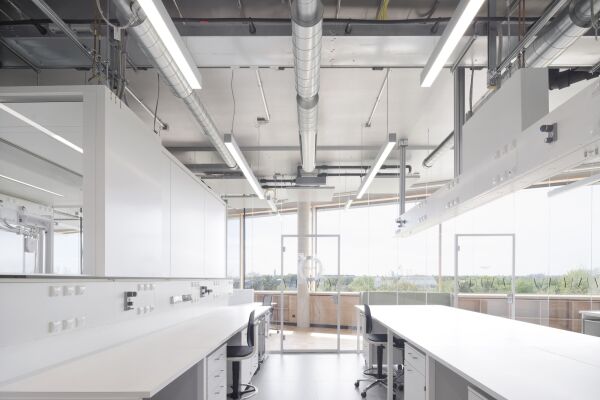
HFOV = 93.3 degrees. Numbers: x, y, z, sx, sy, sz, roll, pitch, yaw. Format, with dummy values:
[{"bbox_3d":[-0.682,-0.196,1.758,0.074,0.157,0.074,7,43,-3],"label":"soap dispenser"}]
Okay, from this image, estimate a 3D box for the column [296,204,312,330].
[{"bbox_3d":[0.105,1.740,7.800,0.370,3.500,0.370,0,0,0],"label":"column"}]

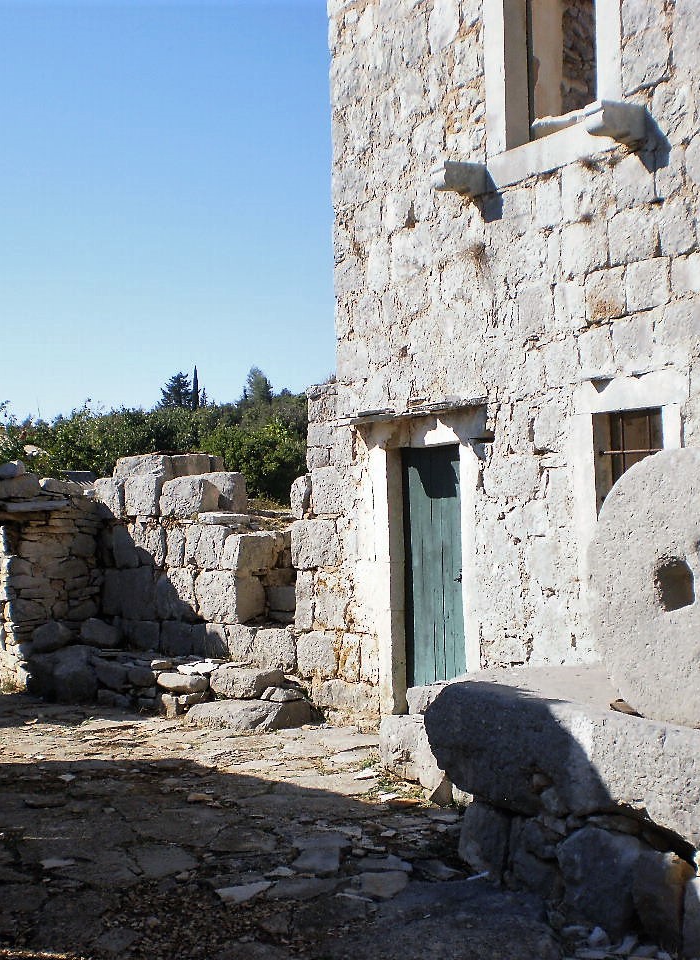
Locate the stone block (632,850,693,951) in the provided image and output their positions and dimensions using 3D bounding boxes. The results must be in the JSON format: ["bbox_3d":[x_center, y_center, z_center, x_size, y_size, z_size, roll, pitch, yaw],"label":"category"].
[{"bbox_3d":[1.157,1.560,5.200,0.250,0.360,0.220,0,-2,-38],"label":"stone block"}]

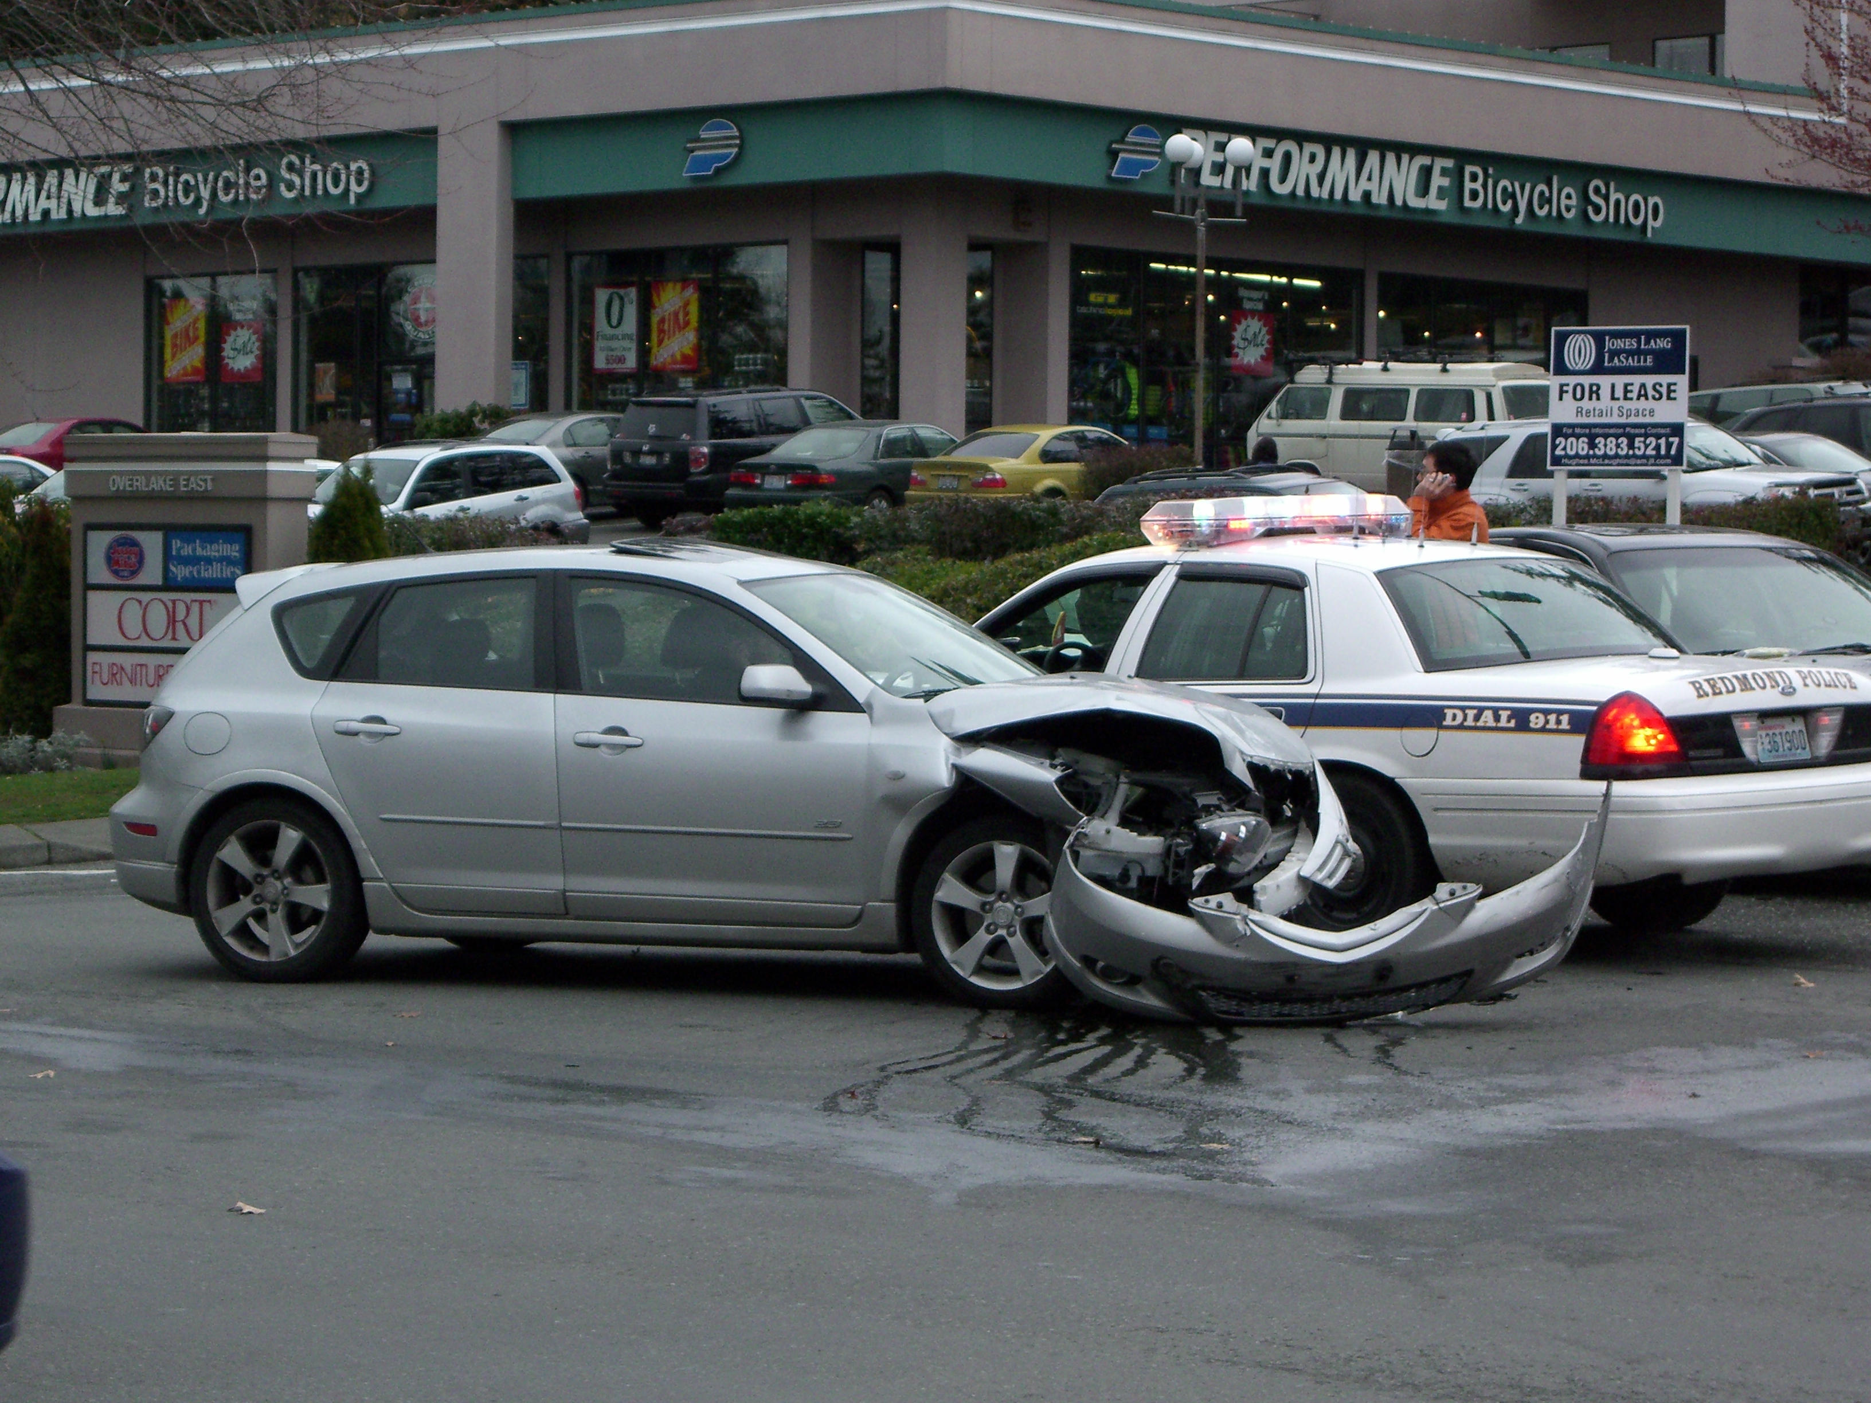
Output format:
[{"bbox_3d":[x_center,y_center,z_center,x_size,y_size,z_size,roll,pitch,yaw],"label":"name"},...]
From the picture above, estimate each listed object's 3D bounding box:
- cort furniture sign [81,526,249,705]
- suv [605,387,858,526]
[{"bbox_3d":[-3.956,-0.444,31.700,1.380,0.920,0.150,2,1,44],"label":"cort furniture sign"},{"bbox_3d":[-2.226,-3.285,82.300,1.970,1.790,4.770,2,5,43],"label":"suv"}]

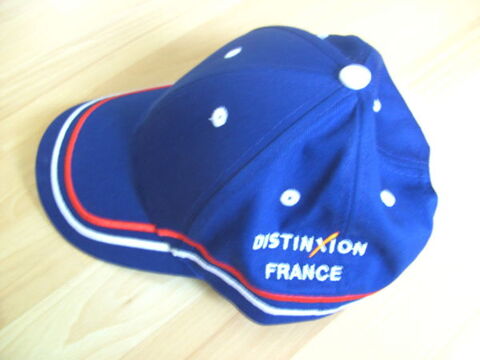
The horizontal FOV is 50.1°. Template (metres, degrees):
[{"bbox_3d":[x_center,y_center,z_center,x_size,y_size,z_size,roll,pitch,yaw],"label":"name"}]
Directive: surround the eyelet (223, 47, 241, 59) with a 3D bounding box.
[{"bbox_3d":[-0.004,-0.082,0.331,0.011,0.002,0.011,-42,25,-28],"label":"eyelet"}]

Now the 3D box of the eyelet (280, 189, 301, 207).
[{"bbox_3d":[0.027,0.010,0.280,0.011,0.011,0.002,4,26,-1],"label":"eyelet"}]

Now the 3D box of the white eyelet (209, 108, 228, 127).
[{"bbox_3d":[-0.012,-0.036,0.297,0.011,0.002,0.011,-38,55,22],"label":"white eyelet"}]

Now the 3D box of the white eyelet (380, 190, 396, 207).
[{"bbox_3d":[0.083,0.010,0.288,0.010,0.010,0.002,-36,19,-25],"label":"white eyelet"}]

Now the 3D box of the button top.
[{"bbox_3d":[0.066,-0.058,0.291,0.018,0.007,0.018,2,55,-2],"label":"button top"}]

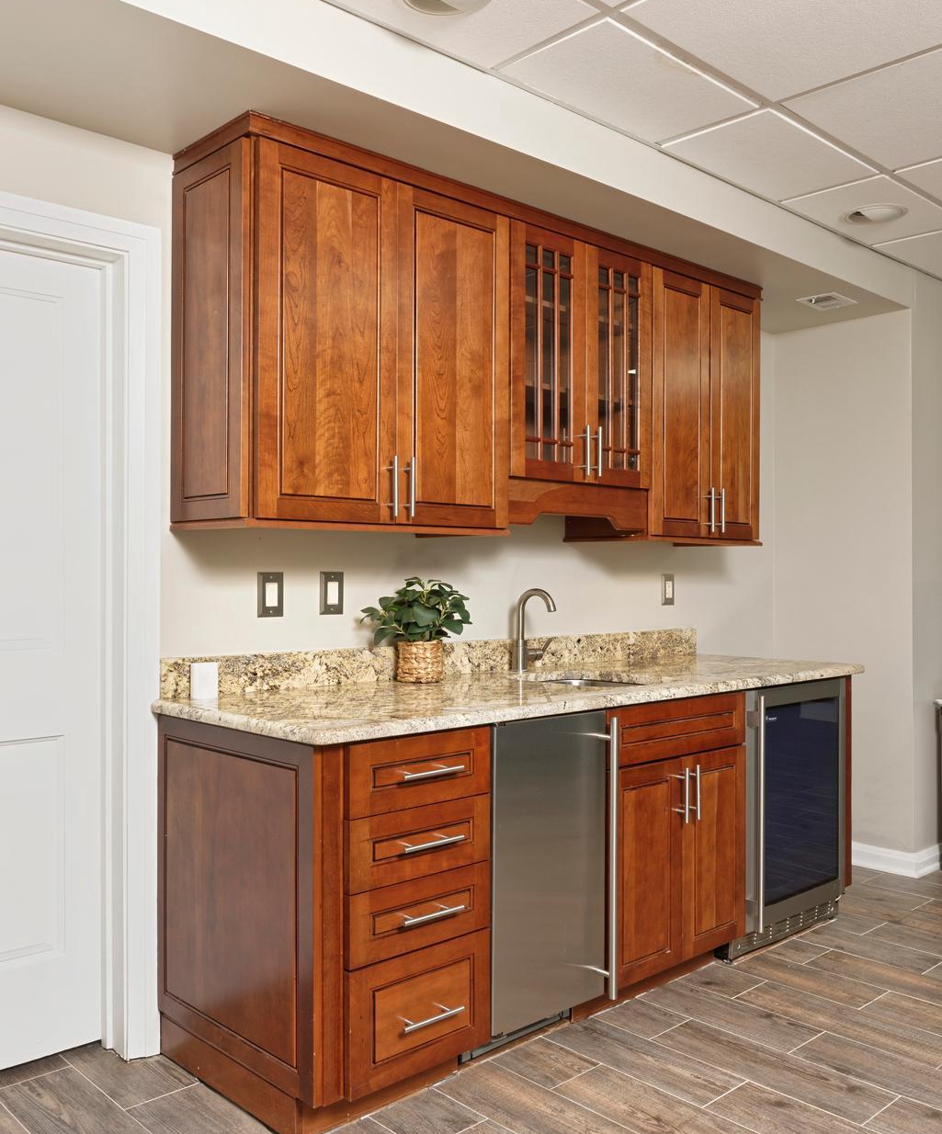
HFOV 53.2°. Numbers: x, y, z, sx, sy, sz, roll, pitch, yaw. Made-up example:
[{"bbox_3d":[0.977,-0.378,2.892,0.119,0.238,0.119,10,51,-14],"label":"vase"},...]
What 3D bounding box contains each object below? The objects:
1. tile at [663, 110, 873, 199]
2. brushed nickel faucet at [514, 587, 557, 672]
[{"bbox_3d":[0.873,-1.173,2.705,0.600,0.018,0.315,0,0,-41],"label":"tile"},{"bbox_3d":[0.259,0.228,3.282,0.132,0.277,0.169,0,0,-43],"label":"brushed nickel faucet"}]

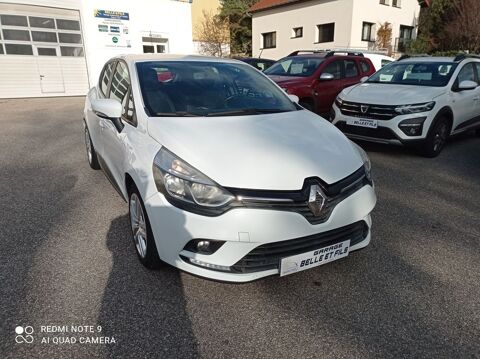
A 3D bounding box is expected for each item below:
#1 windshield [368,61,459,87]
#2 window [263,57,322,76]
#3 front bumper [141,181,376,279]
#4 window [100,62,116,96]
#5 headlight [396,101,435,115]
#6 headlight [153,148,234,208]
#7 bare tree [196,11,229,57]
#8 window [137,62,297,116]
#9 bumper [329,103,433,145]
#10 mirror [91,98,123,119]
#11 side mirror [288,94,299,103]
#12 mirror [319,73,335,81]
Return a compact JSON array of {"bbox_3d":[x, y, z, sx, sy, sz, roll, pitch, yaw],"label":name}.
[{"bbox_3d":[2.990,-1.846,6.697,1.420,0.120,0.860,18,52,44],"label":"windshield"},{"bbox_3d":[1.237,-2.569,8.915,1.340,0.140,0.800,19,58,43],"label":"window"},{"bbox_3d":[0.329,0.290,2.504,1.700,0.520,0.550,-8,20,-27],"label":"front bumper"},{"bbox_3d":[-1.403,-1.049,4.054,0.070,0.420,0.900,11,11,-31],"label":"window"},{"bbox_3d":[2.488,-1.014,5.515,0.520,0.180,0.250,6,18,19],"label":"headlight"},{"bbox_3d":[-0.303,-0.018,2.292,0.390,0.260,0.580,-5,19,-17],"label":"headlight"},{"bbox_3d":[-1.601,-7.937,22.604,2.300,3.700,2.200,1,18,0],"label":"bare tree"},{"bbox_3d":[-0.211,-0.781,3.275,1.340,0.140,0.980,-8,45,-27],"label":"window"},{"bbox_3d":[2.059,-0.881,6.096,0.550,0.560,1.760,-15,23,-41],"label":"bumper"},{"bbox_3d":[-1.023,-0.554,3.019,0.240,0.160,0.160,-8,20,-27],"label":"mirror"},{"bbox_3d":[0.483,-0.762,3.802,0.240,0.160,0.160,-8,20,-27],"label":"side mirror"},{"bbox_3d":[1.887,-2.228,8.414,0.260,0.180,0.160,17,23,41],"label":"mirror"}]

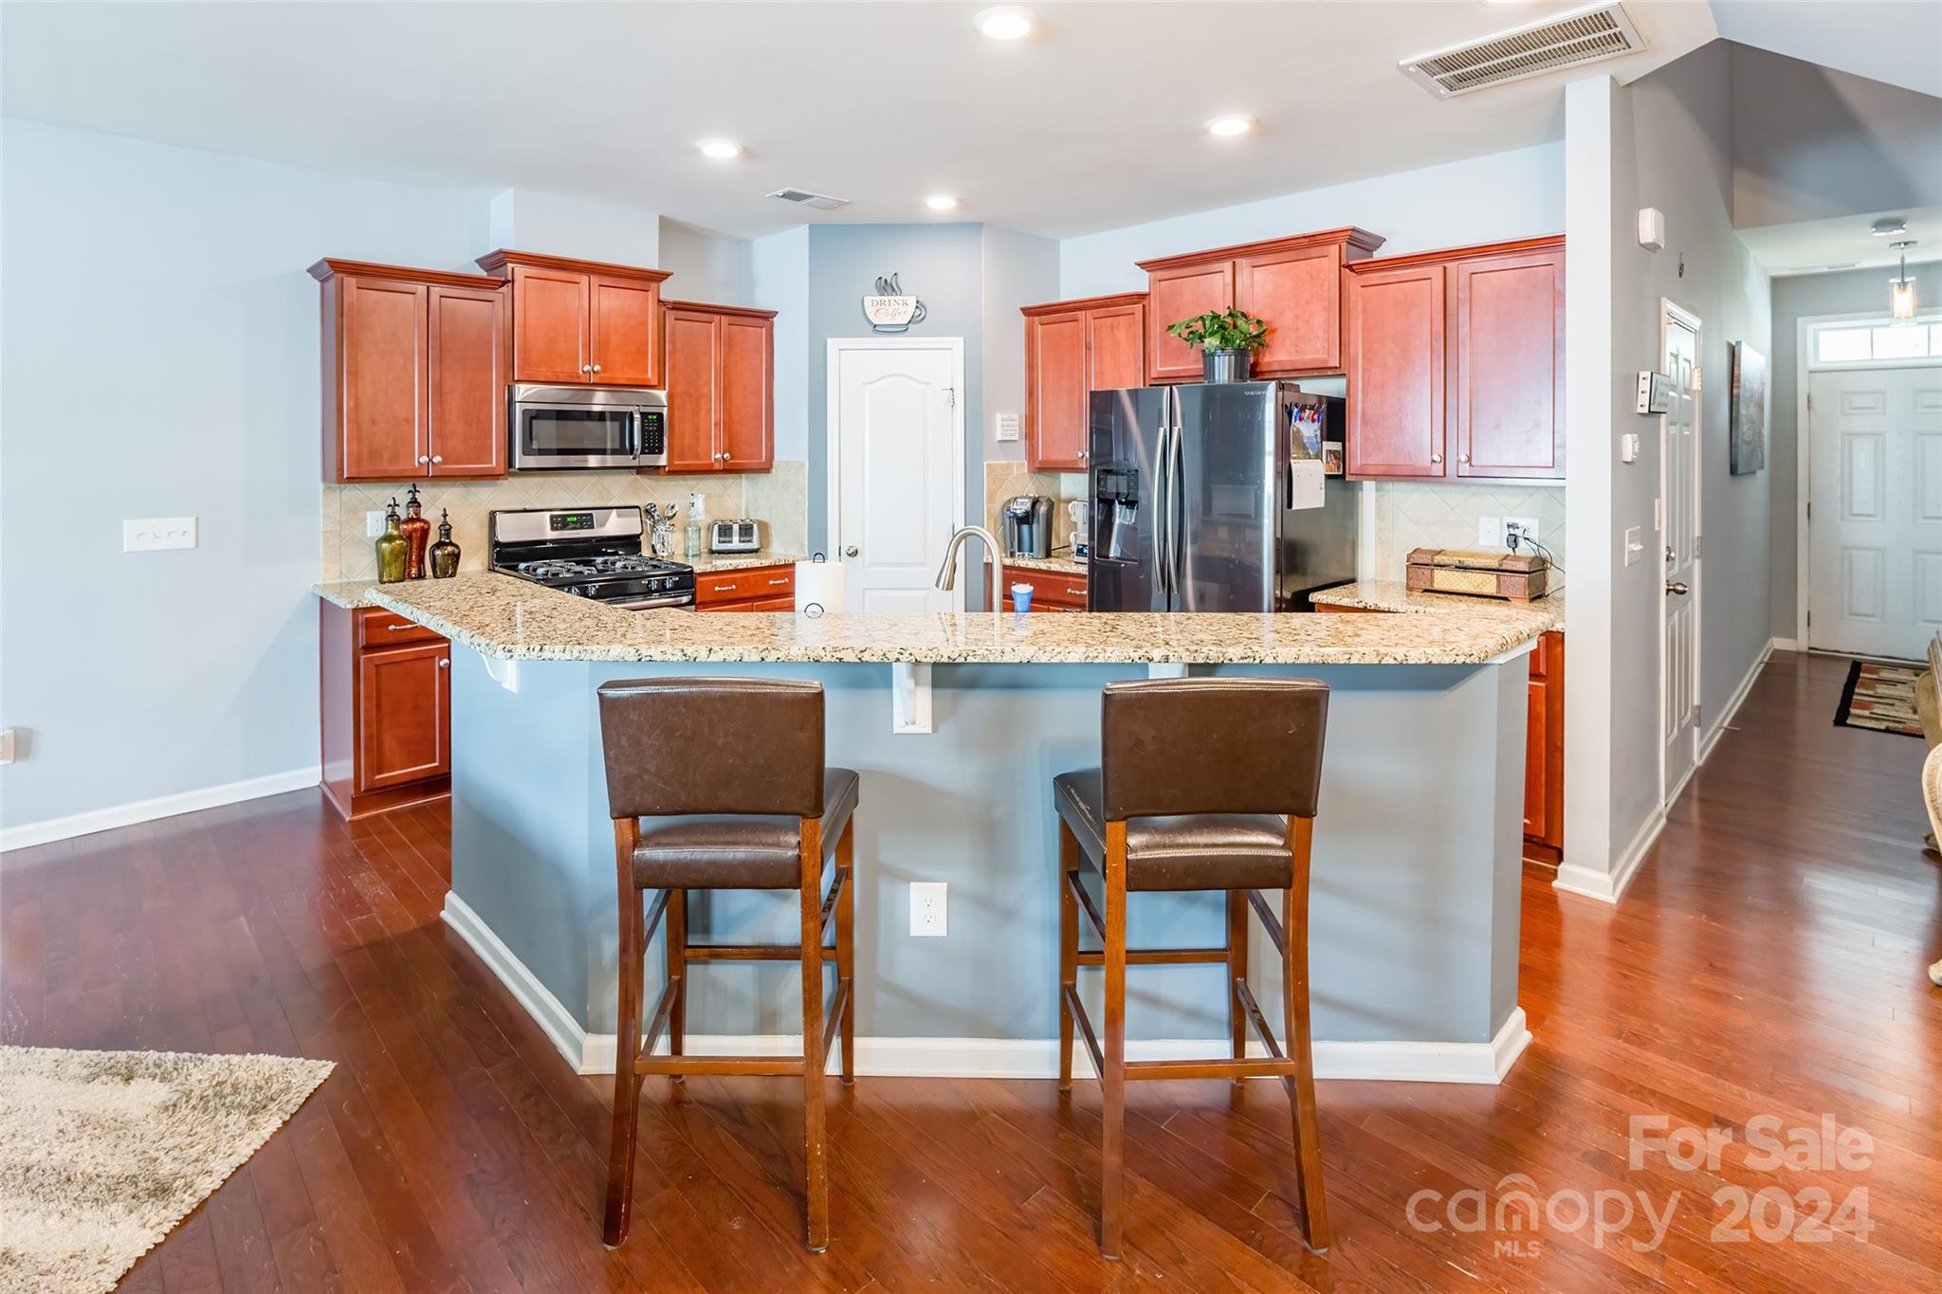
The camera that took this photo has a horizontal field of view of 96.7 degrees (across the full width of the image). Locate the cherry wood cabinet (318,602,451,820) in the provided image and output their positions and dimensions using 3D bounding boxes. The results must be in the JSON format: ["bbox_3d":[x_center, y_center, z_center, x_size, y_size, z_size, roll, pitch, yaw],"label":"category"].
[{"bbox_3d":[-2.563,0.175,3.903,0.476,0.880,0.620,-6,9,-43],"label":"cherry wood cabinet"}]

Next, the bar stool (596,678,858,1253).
[{"bbox_3d":[-0.484,0.573,1.845,0.445,1.080,0.475,0,7,-2],"label":"bar stool"}]

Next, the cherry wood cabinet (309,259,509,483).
[{"bbox_3d":[-2.596,-1.257,4.037,0.730,0.960,0.380,-6,9,-43],"label":"cherry wood cabinet"}]

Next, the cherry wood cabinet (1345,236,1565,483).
[{"bbox_3d":[2.021,-1.136,3.548,0.380,0.936,0.845,-6,9,-42],"label":"cherry wood cabinet"}]

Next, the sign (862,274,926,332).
[{"bbox_3d":[-0.421,-1.906,4.790,0.365,0.335,0.030,0,7,-1],"label":"sign"}]

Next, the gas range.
[{"bbox_3d":[-1.861,-0.084,4.278,0.760,1.180,0.690,-6,9,-41],"label":"gas range"}]

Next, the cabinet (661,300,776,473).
[{"bbox_3d":[-1.463,-1.458,4.871,0.660,0.940,0.350,-6,9,-41],"label":"cabinet"}]

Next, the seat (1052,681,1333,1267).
[{"bbox_3d":[0.443,0.573,1.840,0.445,1.085,0.475,0,7,-4],"label":"seat"}]

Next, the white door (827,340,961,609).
[{"bbox_3d":[-0.418,-0.671,4.800,0.770,2.100,0.090,0,7,-2],"label":"white door"}]

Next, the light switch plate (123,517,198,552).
[{"bbox_3d":[-3.284,-0.454,3.500,0.217,0.123,0.012,-6,9,-41],"label":"light switch plate"}]

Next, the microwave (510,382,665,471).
[{"bbox_3d":[-2.039,-1.147,4.537,0.765,0.420,0.410,-6,9,-43],"label":"microwave"}]

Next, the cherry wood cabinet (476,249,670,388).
[{"bbox_3d":[-2.057,-1.677,4.541,0.845,0.633,0.380,-6,9,-43],"label":"cherry wood cabinet"}]

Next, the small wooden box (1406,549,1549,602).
[{"bbox_3d":[2.023,-0.300,3.490,0.425,0.165,0.200,6,9,39],"label":"small wooden box"}]

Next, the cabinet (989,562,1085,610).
[{"bbox_3d":[0.668,-0.046,4.820,0.620,0.880,0.990,-6,9,-42],"label":"cabinet"}]

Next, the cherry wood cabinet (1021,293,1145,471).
[{"bbox_3d":[0.730,-1.476,4.937,0.370,0.946,0.892,-6,9,-42],"label":"cherry wood cabinet"}]

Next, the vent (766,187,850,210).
[{"bbox_3d":[-0.813,-2.235,4.302,0.360,0.025,0.205,-6,10,-43],"label":"vent"}]

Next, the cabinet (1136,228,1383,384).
[{"bbox_3d":[1.390,-1.609,4.223,0.380,0.625,1.127,-6,9,-42],"label":"cabinet"}]

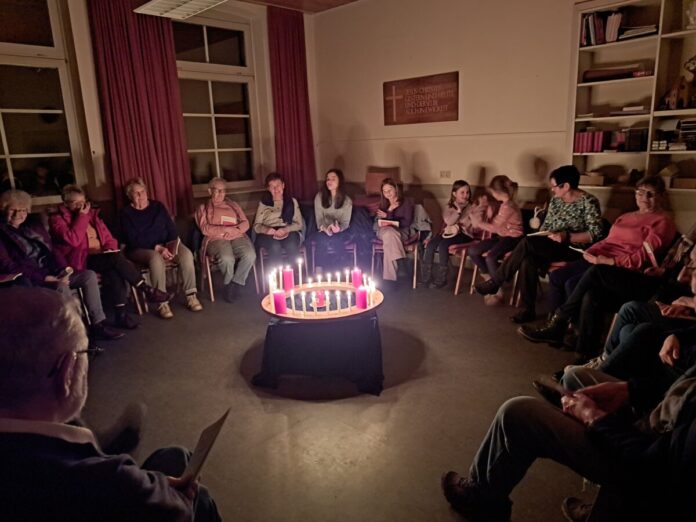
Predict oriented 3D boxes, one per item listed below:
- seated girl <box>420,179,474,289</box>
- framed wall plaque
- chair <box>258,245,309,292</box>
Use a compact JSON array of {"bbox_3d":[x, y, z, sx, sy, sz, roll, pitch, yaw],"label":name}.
[{"bbox_3d":[0.985,-0.274,4.778,0.589,1.065,0.426,-13,17,-39],"label":"seated girl"},{"bbox_3d":[0.809,-1.844,5.550,0.030,0.504,1.053,-15,18,-43],"label":"framed wall plaque"},{"bbox_3d":[-0.659,-0.129,5.165,0.500,0.820,0.540,-3,13,-4],"label":"chair"}]

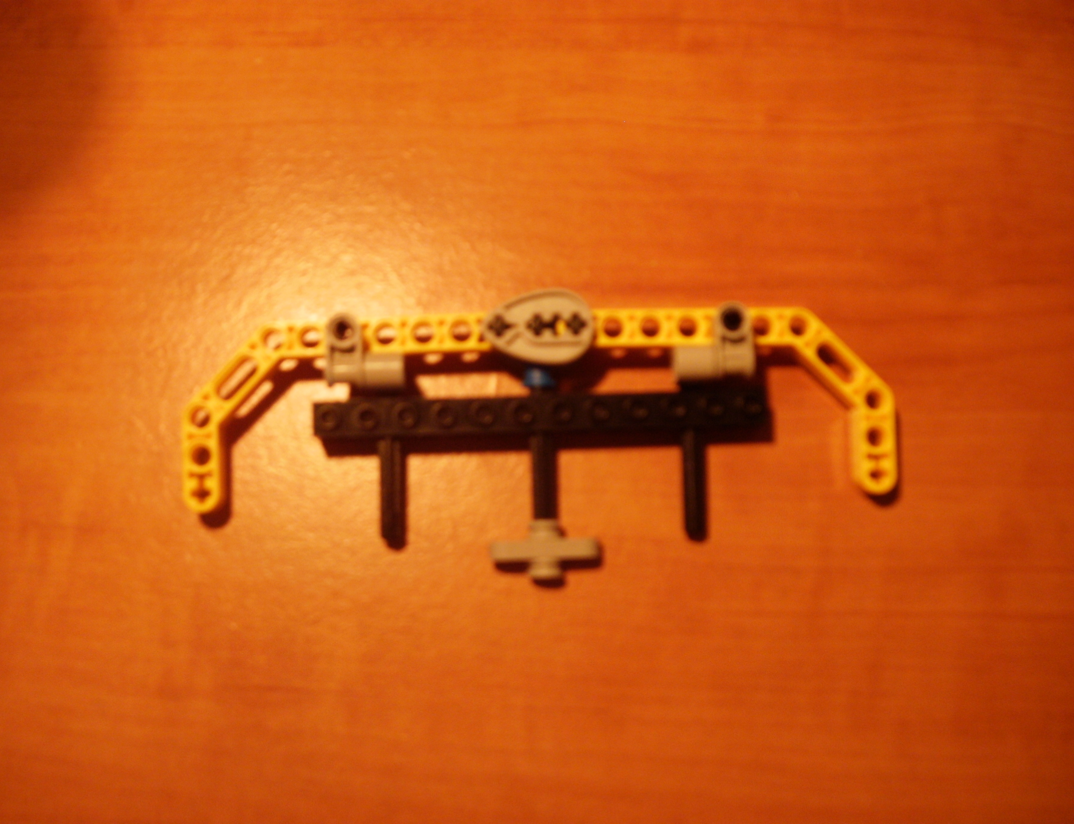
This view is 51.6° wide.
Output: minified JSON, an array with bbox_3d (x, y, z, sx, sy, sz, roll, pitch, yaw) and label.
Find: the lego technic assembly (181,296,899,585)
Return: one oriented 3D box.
[{"bbox_3d":[0.001,0.005,0.234,0.151,0.018,0.059,-1,79,-1],"label":"lego technic assembly"}]

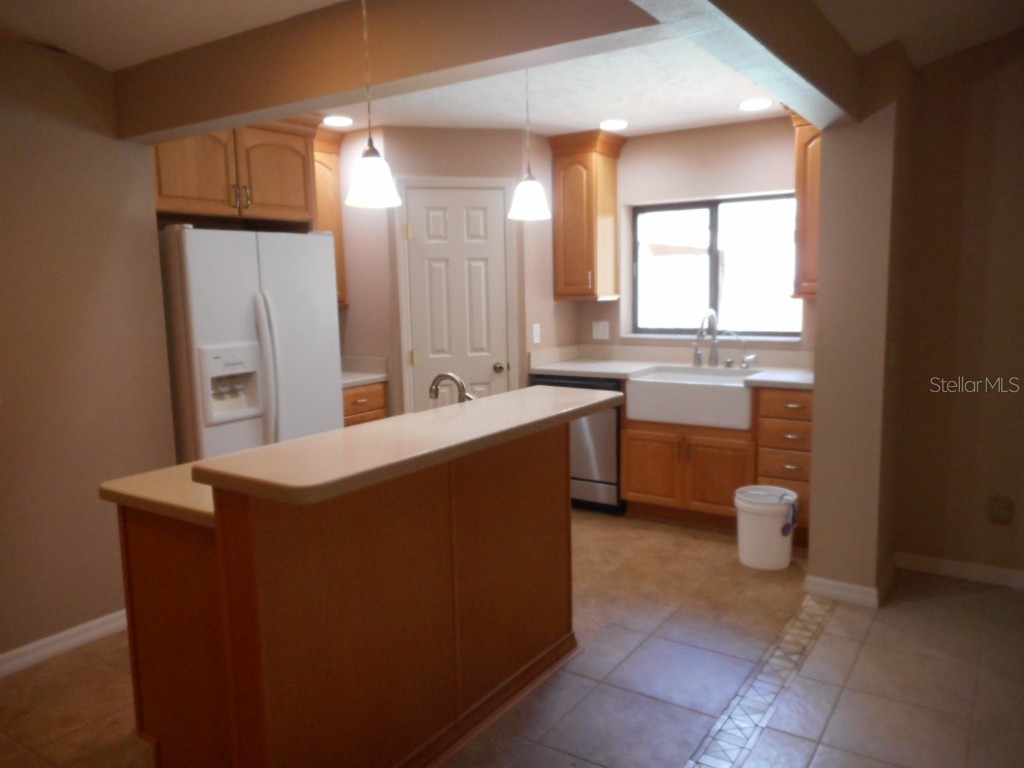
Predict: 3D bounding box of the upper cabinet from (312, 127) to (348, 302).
[{"bbox_3d":[-1.328,-1.019,4.630,0.350,1.060,0.455,4,9,35],"label":"upper cabinet"}]

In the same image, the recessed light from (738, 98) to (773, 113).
[{"bbox_3d":[1.337,-1.519,4.061,0.190,0.030,0.190,3,9,33],"label":"recessed light"}]

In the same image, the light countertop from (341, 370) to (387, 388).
[{"bbox_3d":[-1.167,-0.005,4.516,0.635,0.036,0.500,3,9,33],"label":"light countertop"}]

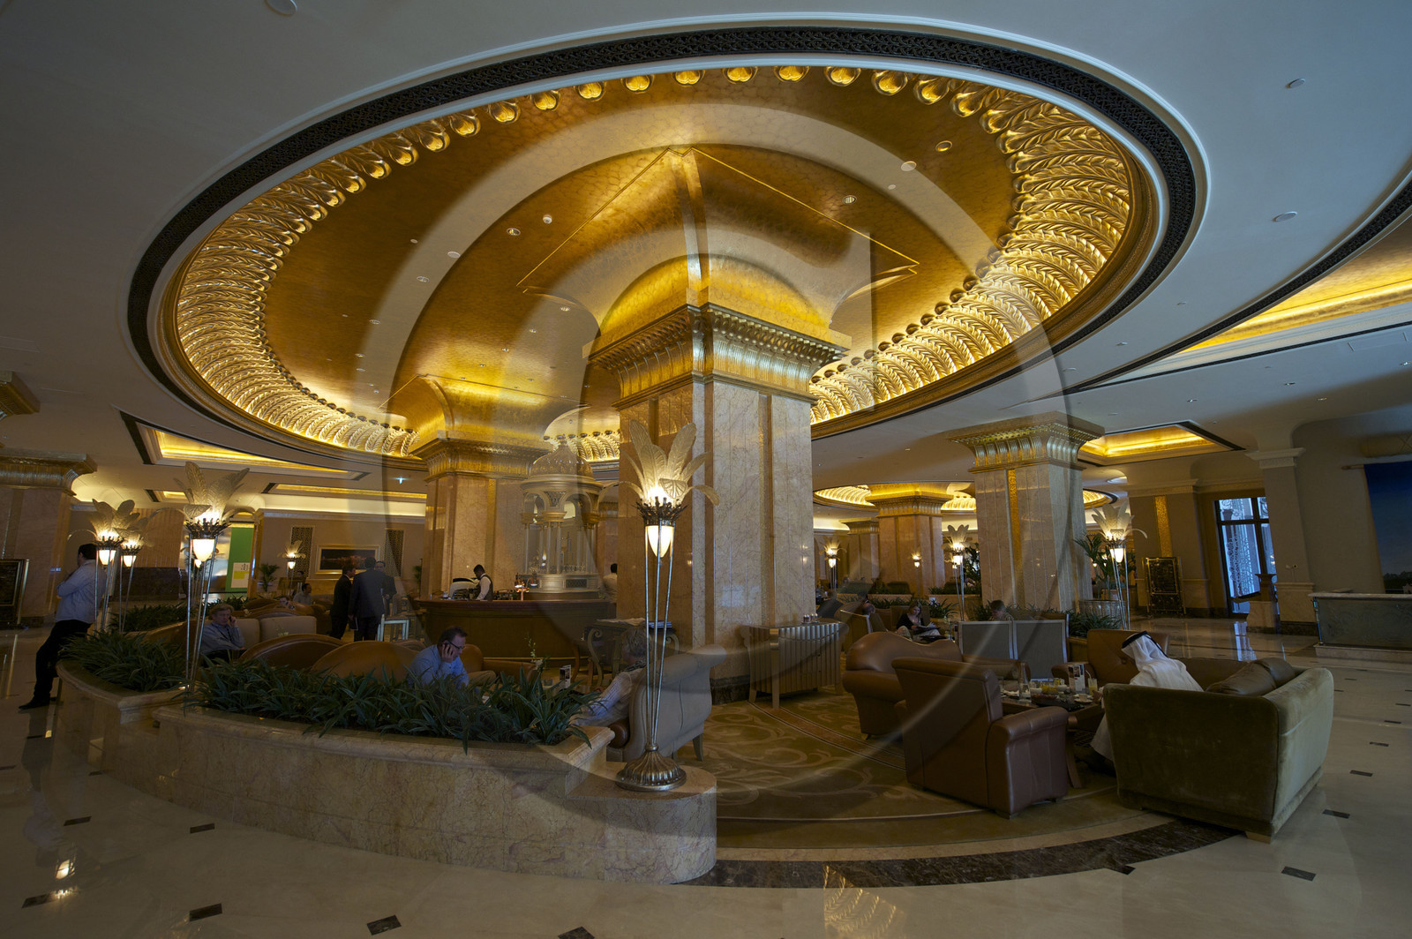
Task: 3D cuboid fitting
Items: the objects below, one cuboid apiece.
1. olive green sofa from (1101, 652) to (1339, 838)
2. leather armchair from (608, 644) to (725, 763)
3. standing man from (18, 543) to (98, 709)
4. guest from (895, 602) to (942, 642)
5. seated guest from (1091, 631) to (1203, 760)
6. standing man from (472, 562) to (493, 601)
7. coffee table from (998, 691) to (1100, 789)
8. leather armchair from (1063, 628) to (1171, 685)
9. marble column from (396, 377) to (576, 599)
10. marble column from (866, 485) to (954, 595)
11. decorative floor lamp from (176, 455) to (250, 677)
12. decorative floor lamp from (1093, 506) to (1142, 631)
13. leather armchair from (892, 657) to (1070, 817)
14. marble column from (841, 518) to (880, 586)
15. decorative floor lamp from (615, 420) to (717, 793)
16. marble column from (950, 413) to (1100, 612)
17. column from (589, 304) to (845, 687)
[{"bbox_3d":[3.415,1.736,4.117,1.591,0.745,0.869,7,-11,-38],"label":"olive green sofa"},{"bbox_3d":[-0.441,1.874,4.874,0.853,0.883,0.806,-3,-9,20],"label":"leather armchair"},{"bbox_3d":[-7.264,1.749,7.136,0.600,1.759,0.520,5,-10,-30],"label":"standing man"},{"bbox_3d":[3.235,2.425,9.385,0.620,1.030,0.850,1,-9,-6],"label":"guest"},{"bbox_3d":[2.975,1.612,4.233,0.580,1.029,0.950,7,-11,-38],"label":"seated guest"},{"bbox_3d":[-3.975,2.477,11.089,0.388,1.612,0.449,0,-9,-2],"label":"standing man"},{"bbox_3d":[2.650,1.996,4.870,1.029,0.474,0.821,7,-11,-38],"label":"coffee table"},{"bbox_3d":[3.973,2.048,6.077,0.806,0.868,0.806,8,-12,-42],"label":"leather armchair"},{"bbox_3d":[-6.036,1.639,16.336,2.666,4.883,2.666,7,-11,-38],"label":"marble column"},{"bbox_3d":[9.569,3.615,29.081,2.635,4.728,2.635,7,-11,-38],"label":"marble column"},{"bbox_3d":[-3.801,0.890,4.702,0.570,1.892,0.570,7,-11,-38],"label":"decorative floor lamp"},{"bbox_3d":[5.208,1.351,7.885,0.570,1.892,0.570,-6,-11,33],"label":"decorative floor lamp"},{"bbox_3d":[1.893,1.809,4.389,0.791,0.845,0.775,6,-11,-34],"label":"leather armchair"},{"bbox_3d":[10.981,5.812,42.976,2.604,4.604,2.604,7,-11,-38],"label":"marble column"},{"bbox_3d":[-0.249,0.718,3.642,0.605,2.032,0.589,0,-9,0],"label":"decorative floor lamp"},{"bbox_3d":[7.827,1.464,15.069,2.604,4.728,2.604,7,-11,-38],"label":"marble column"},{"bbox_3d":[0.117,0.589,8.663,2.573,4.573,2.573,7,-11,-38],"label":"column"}]

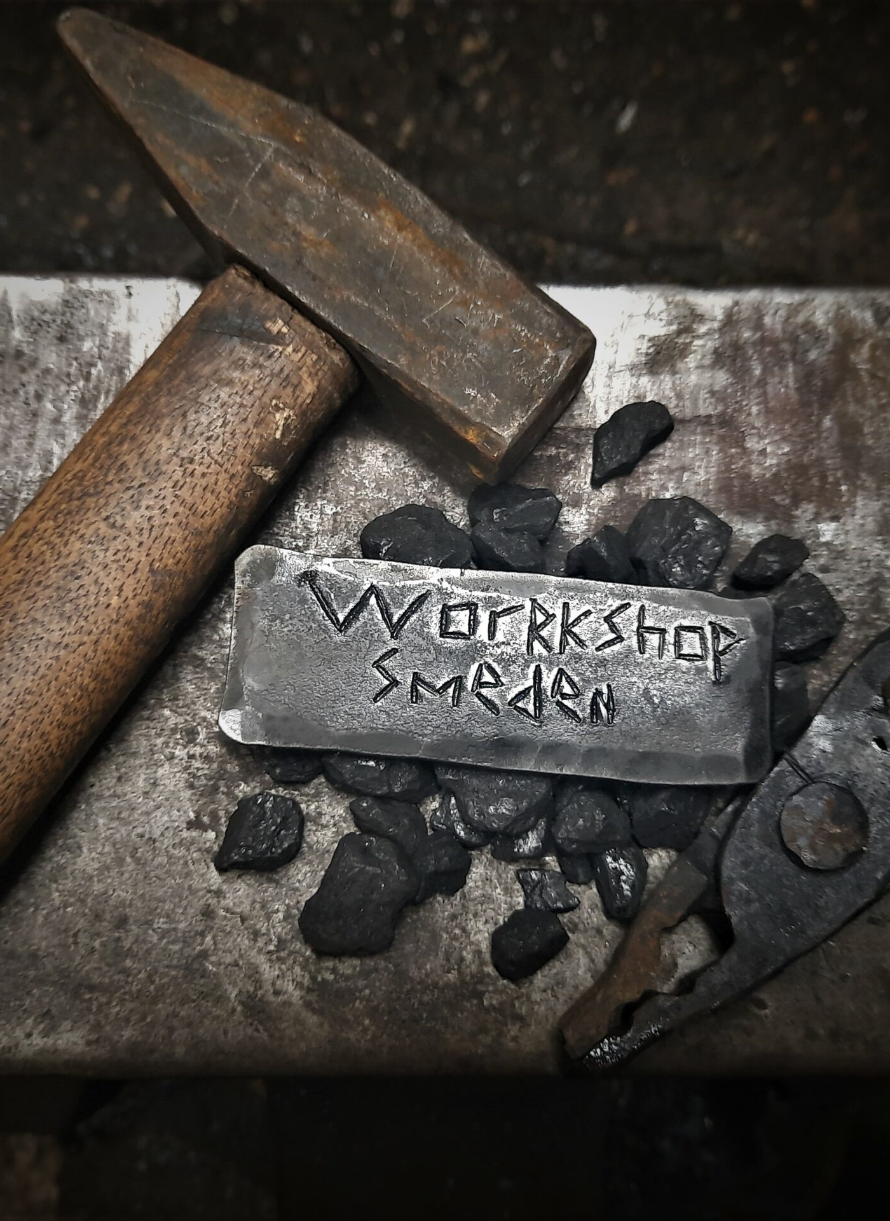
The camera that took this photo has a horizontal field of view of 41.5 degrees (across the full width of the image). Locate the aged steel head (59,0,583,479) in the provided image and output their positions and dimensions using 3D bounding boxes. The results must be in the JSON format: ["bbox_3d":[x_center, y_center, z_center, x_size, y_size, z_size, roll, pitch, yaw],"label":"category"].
[{"bbox_3d":[-0.028,-0.083,0.260,0.134,0.035,0.036,38,82,4],"label":"aged steel head"}]

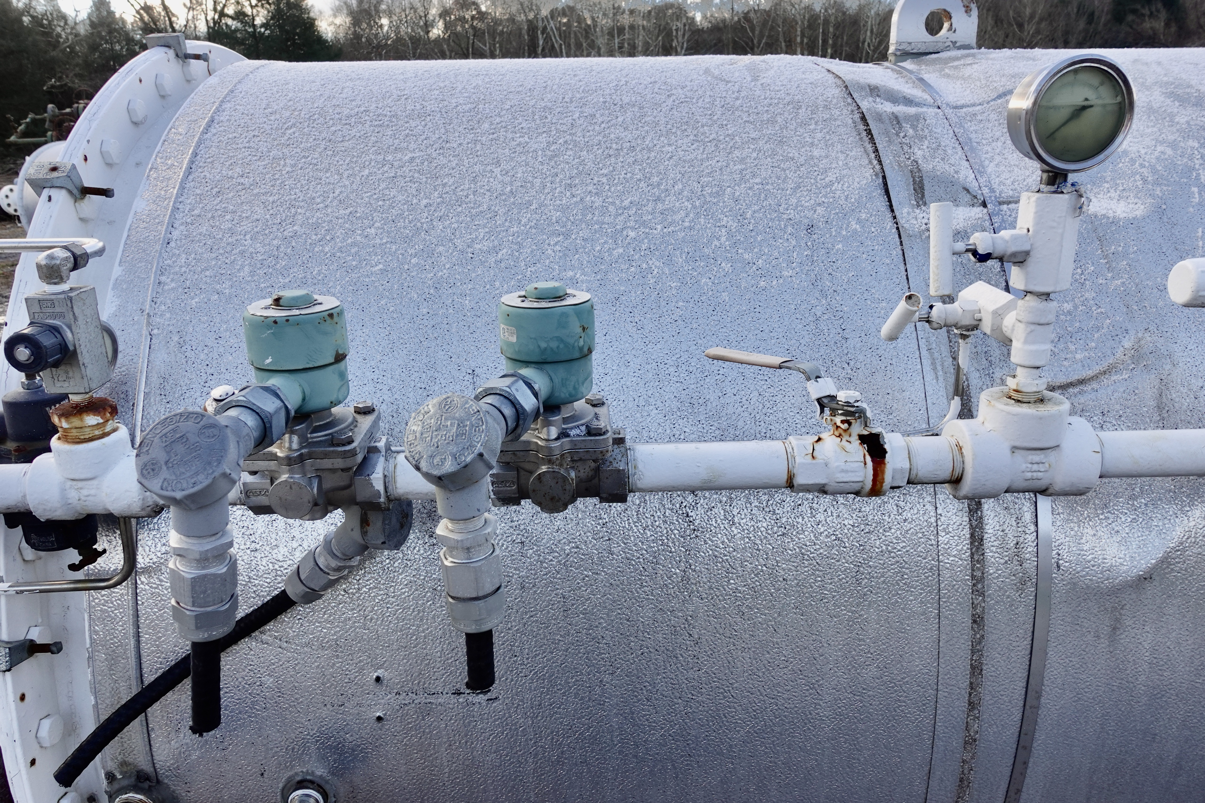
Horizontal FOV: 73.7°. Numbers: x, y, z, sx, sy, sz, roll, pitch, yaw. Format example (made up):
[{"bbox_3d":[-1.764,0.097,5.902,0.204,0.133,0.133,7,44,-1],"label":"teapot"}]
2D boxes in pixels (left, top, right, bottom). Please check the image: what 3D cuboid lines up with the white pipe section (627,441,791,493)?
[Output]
[{"bbox_3d":[0.074,0.046,0.565,0.115,0.034,0.034,-2,17,-1],"label":"white pipe section"}]

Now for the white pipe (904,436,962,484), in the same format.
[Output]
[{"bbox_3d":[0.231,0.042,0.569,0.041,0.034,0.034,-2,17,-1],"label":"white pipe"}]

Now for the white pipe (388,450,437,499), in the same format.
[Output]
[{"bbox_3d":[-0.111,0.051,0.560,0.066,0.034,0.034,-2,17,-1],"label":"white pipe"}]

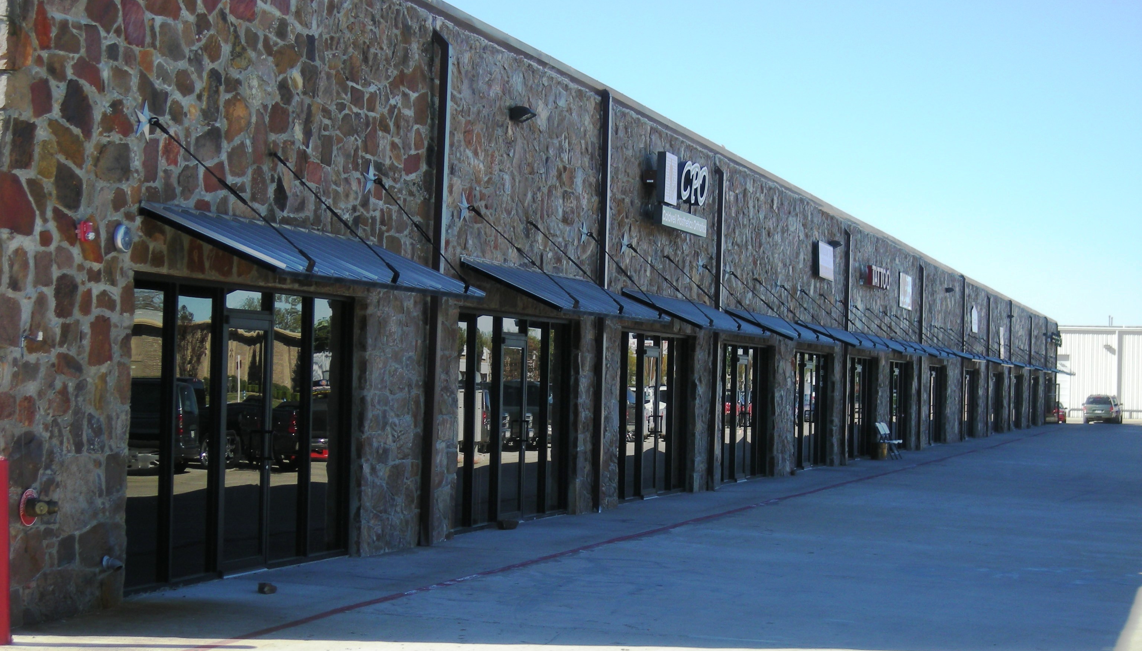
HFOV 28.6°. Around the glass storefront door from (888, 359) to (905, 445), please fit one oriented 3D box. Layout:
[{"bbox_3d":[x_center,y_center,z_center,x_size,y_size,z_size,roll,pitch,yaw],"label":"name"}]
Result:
[{"bbox_3d":[8.463,2.127,58.883,0.140,2.400,4.860,1,-1,16],"label":"glass storefront door"}]

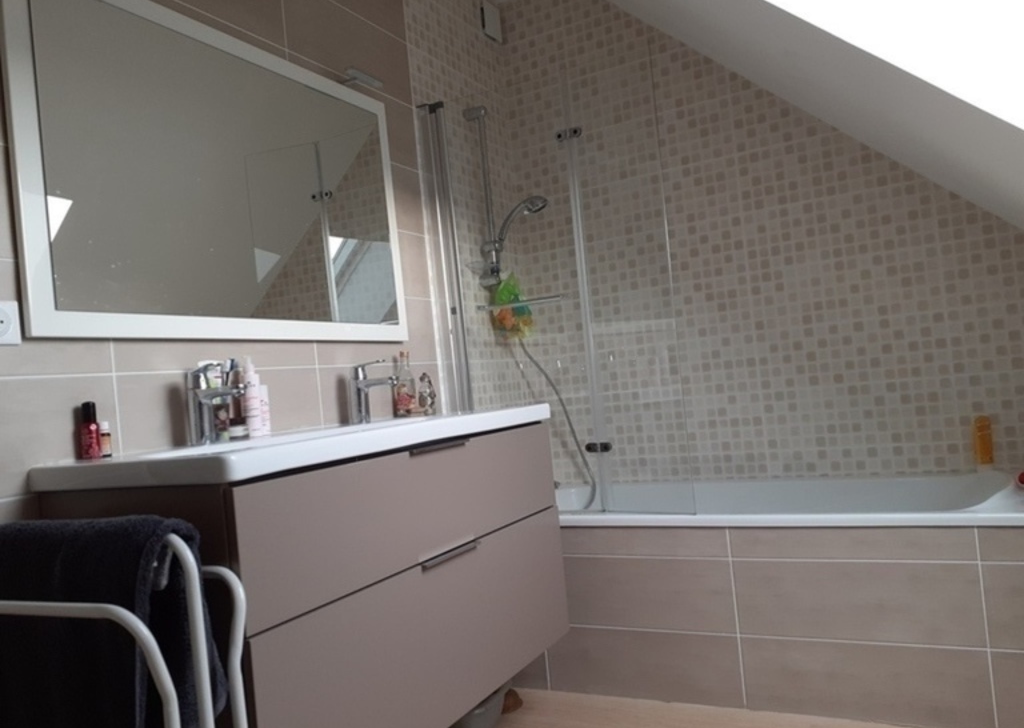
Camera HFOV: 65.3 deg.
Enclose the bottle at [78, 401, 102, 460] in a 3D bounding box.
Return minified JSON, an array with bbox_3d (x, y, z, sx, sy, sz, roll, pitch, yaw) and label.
[{"bbox_3d":[-0.781,0.123,1.480,0.033,0.108,0.033,-6,-2,27],"label":"bottle"}]

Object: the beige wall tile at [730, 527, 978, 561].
[{"bbox_3d":[0.866,0.467,2.074,0.593,0.085,0.013,-6,-2,27],"label":"beige wall tile"}]

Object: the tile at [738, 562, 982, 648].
[{"bbox_3d":[0.880,0.615,2.071,0.593,0.206,0.013,-6,-2,27],"label":"tile"}]

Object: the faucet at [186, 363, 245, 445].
[{"bbox_3d":[-0.616,0.081,1.642,0.131,0.166,0.048,-6,-2,27],"label":"faucet"}]

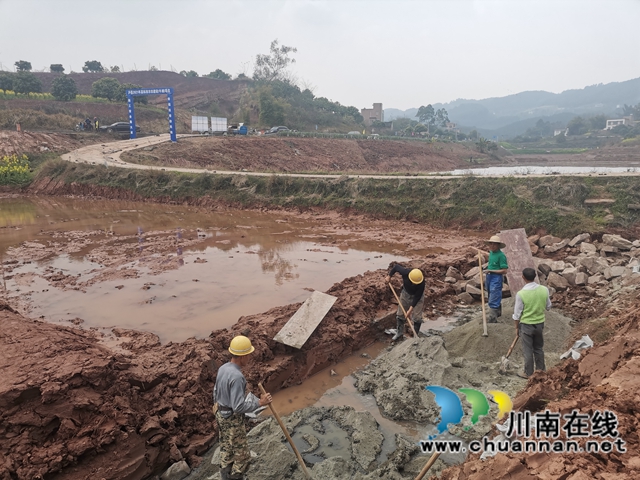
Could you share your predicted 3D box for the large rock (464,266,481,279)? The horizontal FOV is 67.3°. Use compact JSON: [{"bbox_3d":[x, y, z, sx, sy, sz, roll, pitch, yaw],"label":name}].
[{"bbox_3d":[3.163,0.684,10.000,0.347,0.207,0.277,4,14,18],"label":"large rock"}]

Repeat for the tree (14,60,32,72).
[{"bbox_3d":[-70.889,-41.477,115.000,4.200,3.000,4.100,-7,15,-29],"label":"tree"}]

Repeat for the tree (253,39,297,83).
[{"bbox_3d":[-10.148,-40.083,108.000,9.800,9.800,9.000,-1,13,-5],"label":"tree"}]

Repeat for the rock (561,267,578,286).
[{"bbox_3d":[5.813,0.850,11.200,0.420,0.420,0.420,5,12,25],"label":"rock"}]

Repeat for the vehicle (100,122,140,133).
[{"bbox_3d":[-24.486,-13.734,59.000,4.700,1.460,1.820,-6,12,-29],"label":"vehicle"}]

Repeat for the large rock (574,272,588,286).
[{"bbox_3d":[5.941,0.882,10.900,0.280,0.250,0.270,7,15,29],"label":"large rock"}]

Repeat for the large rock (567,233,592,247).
[{"bbox_3d":[7.936,-0.006,14.700,0.660,0.380,0.420,5,12,25],"label":"large rock"}]

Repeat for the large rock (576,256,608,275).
[{"bbox_3d":[6.519,0.602,11.500,0.680,0.340,0.480,8,15,30],"label":"large rock"}]

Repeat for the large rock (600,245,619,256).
[{"bbox_3d":[7.347,0.270,12.200,0.420,0.240,0.330,8,15,31],"label":"large rock"}]

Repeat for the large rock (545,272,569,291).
[{"bbox_3d":[4.773,0.855,9.600,0.405,0.345,0.324,7,15,27],"label":"large rock"}]

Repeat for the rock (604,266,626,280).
[{"bbox_3d":[6.628,0.749,10.800,0.420,0.250,0.340,8,16,32],"label":"rock"}]

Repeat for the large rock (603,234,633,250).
[{"bbox_3d":[7.550,0.058,12.200,0.661,0.297,0.462,8,15,32],"label":"large rock"}]

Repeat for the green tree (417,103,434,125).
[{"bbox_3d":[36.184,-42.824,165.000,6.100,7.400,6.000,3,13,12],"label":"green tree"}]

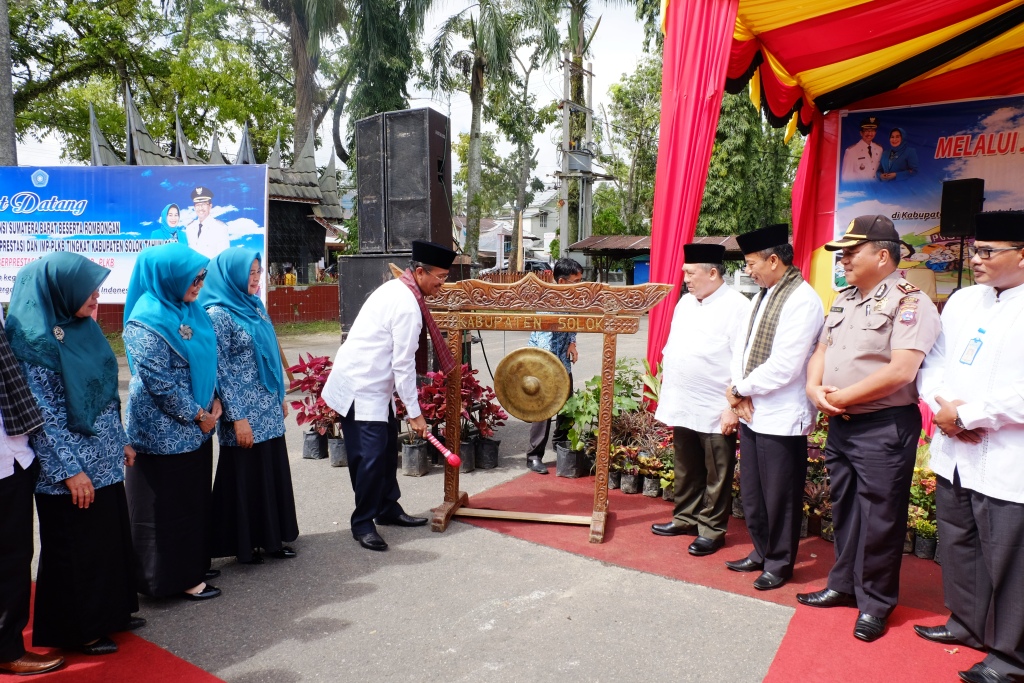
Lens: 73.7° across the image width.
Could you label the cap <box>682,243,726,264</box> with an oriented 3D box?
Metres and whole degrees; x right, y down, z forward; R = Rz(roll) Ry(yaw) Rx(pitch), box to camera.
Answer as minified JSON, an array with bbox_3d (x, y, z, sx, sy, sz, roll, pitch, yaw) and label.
[{"bbox_3d":[1.060,-0.485,3.760,0.250,0.105,0.190,-2,5,-23],"label":"cap"}]

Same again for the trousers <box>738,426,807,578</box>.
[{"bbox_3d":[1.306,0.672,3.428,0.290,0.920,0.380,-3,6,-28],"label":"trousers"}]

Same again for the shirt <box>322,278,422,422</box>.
[{"bbox_3d":[-0.801,0.058,3.950,0.360,0.760,0.480,22,11,15],"label":"shirt"}]

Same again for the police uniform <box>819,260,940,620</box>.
[{"bbox_3d":[1.602,0.409,3.000,0.330,1.470,0.500,-3,6,-29],"label":"police uniform"}]

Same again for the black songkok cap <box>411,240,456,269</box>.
[{"bbox_3d":[-0.434,-0.482,3.800,0.240,0.105,0.170,18,12,19],"label":"black songkok cap"}]

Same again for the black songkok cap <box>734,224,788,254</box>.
[{"bbox_3d":[1.200,-0.486,3.270,0.260,0.105,0.190,-12,9,-24],"label":"black songkok cap"}]

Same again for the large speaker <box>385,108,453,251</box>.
[{"bbox_3d":[-0.801,-1.353,5.900,0.430,1.161,0.420,3,6,22],"label":"large speaker"}]

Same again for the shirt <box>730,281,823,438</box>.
[{"bbox_3d":[1.304,0.082,3.369,0.365,0.771,0.477,-1,4,-17],"label":"shirt"}]

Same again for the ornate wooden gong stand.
[{"bbox_3d":[0.085,0.348,4.090,1.710,1.530,0.490,3,6,12],"label":"ornate wooden gong stand"}]

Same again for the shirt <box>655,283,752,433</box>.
[{"bbox_3d":[1.077,0.090,3.820,0.360,0.790,0.500,-3,5,-28],"label":"shirt"}]

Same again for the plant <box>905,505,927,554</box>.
[{"bbox_3d":[2.184,1.035,3.780,0.180,0.260,0.180,-3,6,-32],"label":"plant"}]

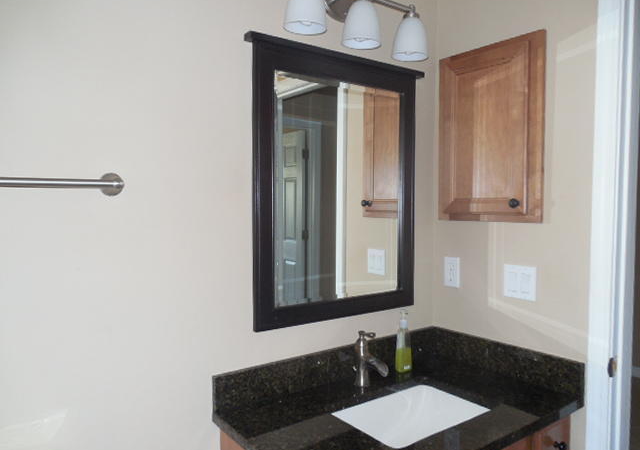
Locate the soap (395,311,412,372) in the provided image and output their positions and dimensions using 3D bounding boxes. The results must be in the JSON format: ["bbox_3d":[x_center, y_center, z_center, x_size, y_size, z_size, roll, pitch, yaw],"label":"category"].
[{"bbox_3d":[0.303,0.418,1.665,0.052,0.215,0.048,-2,3,-37],"label":"soap"}]

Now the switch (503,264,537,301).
[{"bbox_3d":[0.689,0.200,1.599,0.010,0.115,0.115,-2,3,-40],"label":"switch"}]

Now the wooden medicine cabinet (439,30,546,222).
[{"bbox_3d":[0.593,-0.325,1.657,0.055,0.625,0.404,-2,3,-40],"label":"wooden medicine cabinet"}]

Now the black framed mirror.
[{"bbox_3d":[0.087,-0.124,1.573,0.718,0.884,0.048,-2,3,-35],"label":"black framed mirror"}]

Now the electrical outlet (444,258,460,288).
[{"bbox_3d":[0.515,0.187,1.808,0.010,0.115,0.071,-2,3,-40],"label":"electrical outlet"}]

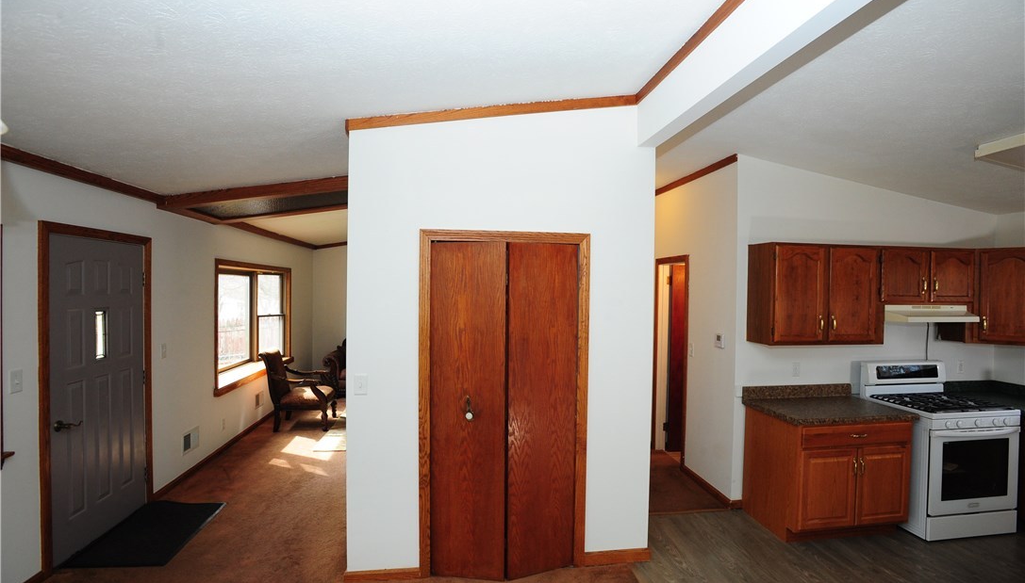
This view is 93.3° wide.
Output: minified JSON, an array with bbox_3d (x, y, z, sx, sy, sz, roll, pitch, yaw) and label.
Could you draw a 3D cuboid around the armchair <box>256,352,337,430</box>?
[{"bbox_3d":[-2.623,1.181,6.062,0.830,0.995,0.670,0,1,-7],"label":"armchair"}]

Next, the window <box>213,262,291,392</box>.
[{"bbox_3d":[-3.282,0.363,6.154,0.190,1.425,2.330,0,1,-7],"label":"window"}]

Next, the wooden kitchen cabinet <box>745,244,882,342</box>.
[{"bbox_3d":[2.353,0.022,3.774,0.920,0.760,0.335,0,1,-7],"label":"wooden kitchen cabinet"}]

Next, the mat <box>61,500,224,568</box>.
[{"bbox_3d":[-2.544,1.698,3.449,0.616,0.012,0.905,0,1,-8],"label":"mat"}]

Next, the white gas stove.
[{"bbox_3d":[3.297,1.188,3.777,0.761,1.179,0.658,0,1,-8],"label":"white gas stove"}]

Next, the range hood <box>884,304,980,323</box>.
[{"bbox_3d":[3.180,0.167,3.799,0.710,0.125,0.485,0,1,-7],"label":"range hood"}]

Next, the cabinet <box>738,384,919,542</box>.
[{"bbox_3d":[2.360,1.273,3.660,0.935,0.996,0.618,0,1,-8],"label":"cabinet"}]

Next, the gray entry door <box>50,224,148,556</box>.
[{"bbox_3d":[-2.862,0.673,3.373,0.045,2.050,0.921,0,1,-8],"label":"gray entry door"}]

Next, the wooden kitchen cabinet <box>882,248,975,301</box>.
[{"bbox_3d":[3.186,-0.121,3.872,0.755,0.440,0.335,0,1,-7],"label":"wooden kitchen cabinet"}]

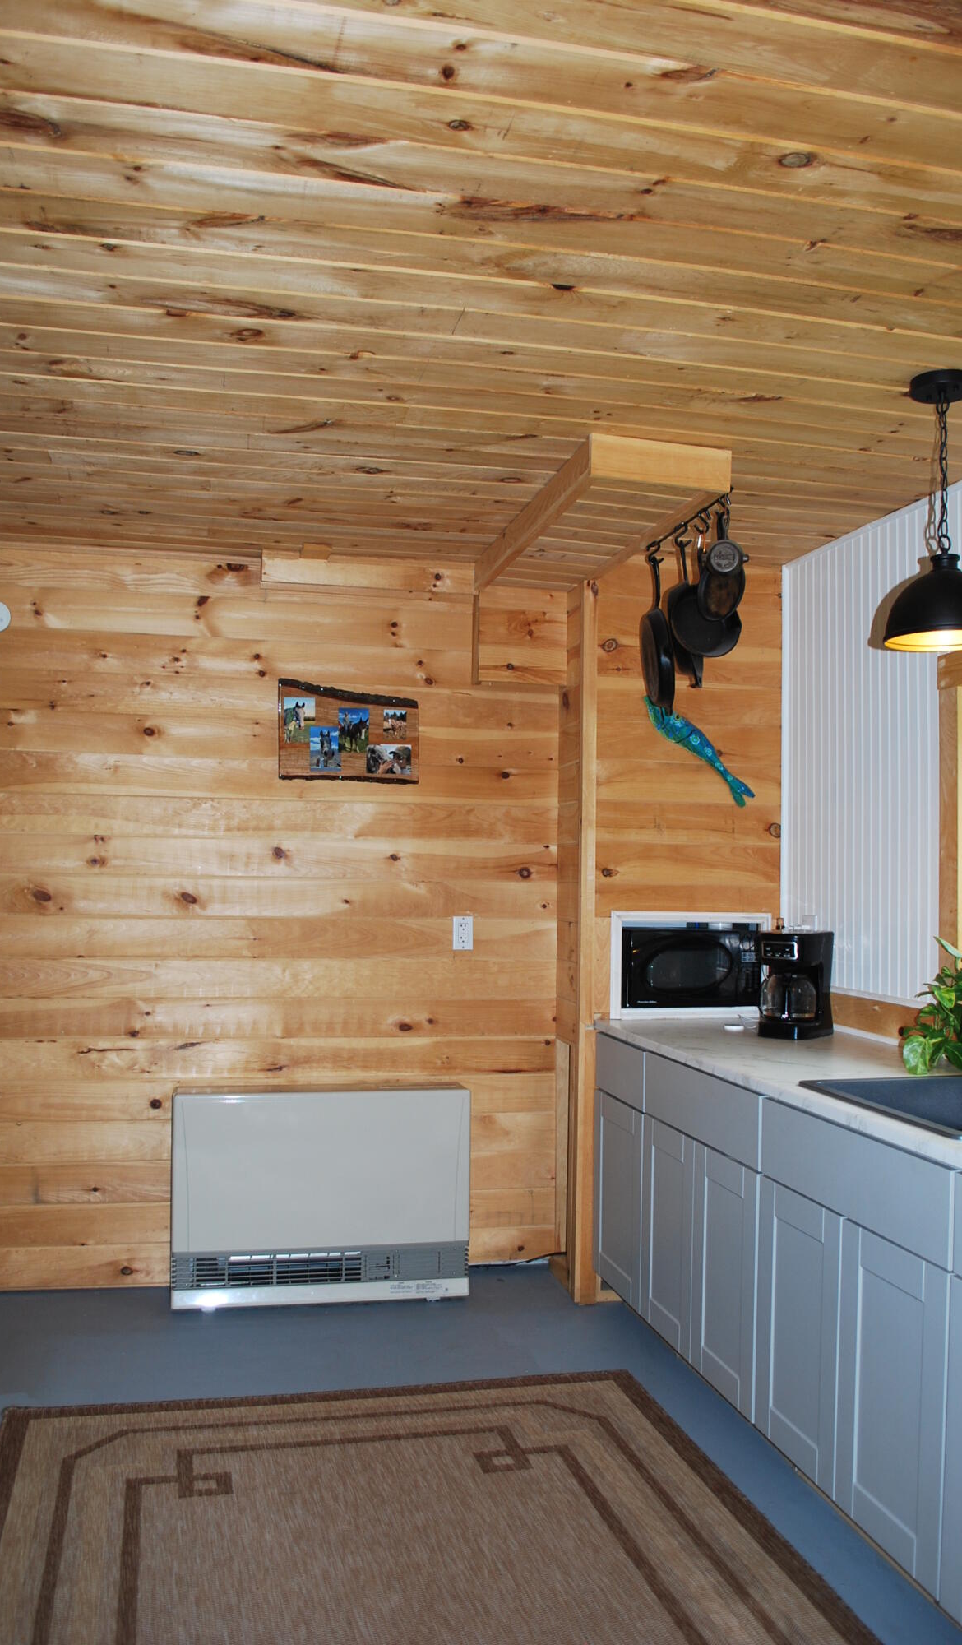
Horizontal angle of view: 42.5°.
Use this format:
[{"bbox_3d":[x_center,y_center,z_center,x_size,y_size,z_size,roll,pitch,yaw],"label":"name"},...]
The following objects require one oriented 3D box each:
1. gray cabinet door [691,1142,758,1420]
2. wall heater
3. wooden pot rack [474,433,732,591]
[{"bbox_3d":[0.604,1.108,3.043,0.020,0.593,0.382,1,-3,-13],"label":"gray cabinet door"},{"bbox_3d":[-0.518,1.214,4.069,0.935,0.672,0.260,1,-3,-10],"label":"wall heater"},{"bbox_3d":[0.327,-0.919,3.895,0.405,0.108,1.330,1,-3,-13],"label":"wooden pot rack"}]

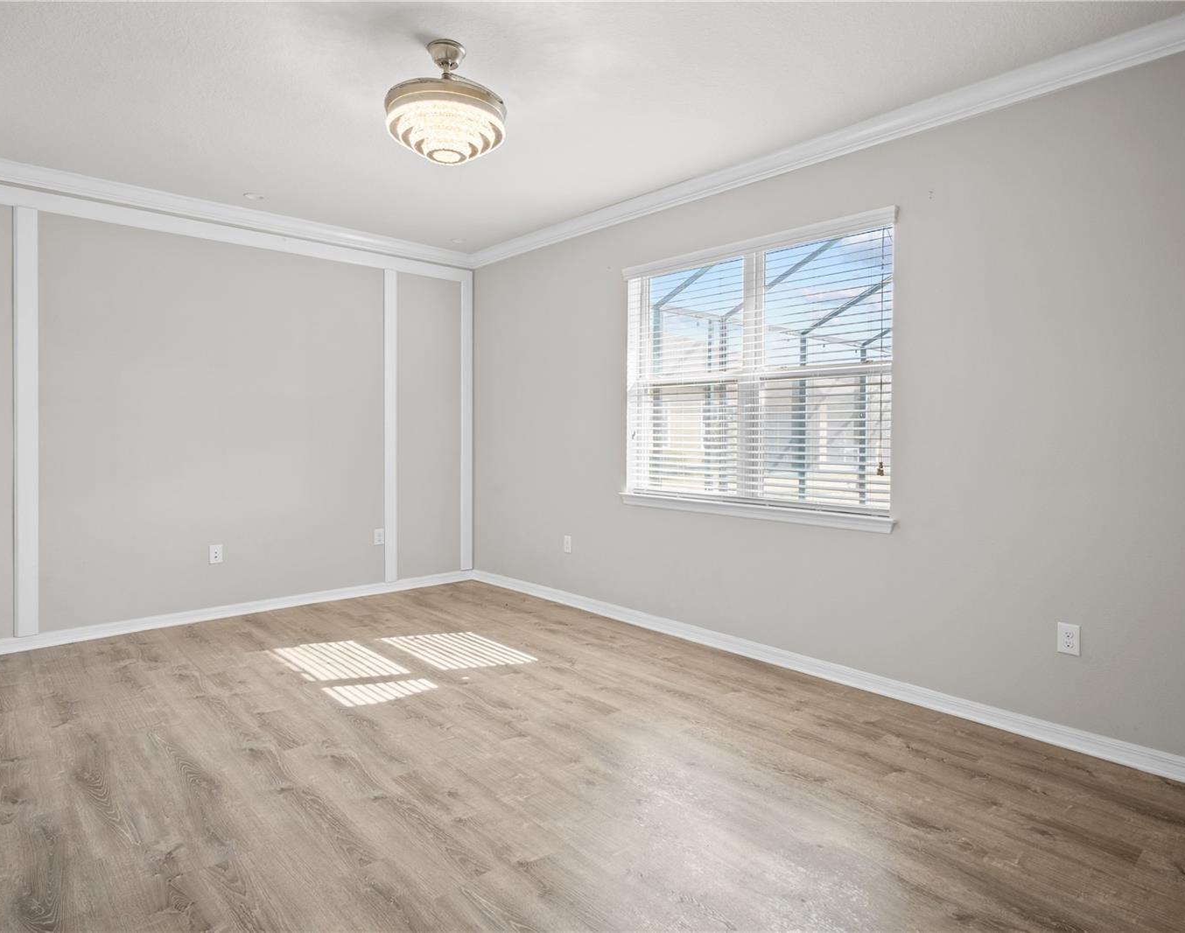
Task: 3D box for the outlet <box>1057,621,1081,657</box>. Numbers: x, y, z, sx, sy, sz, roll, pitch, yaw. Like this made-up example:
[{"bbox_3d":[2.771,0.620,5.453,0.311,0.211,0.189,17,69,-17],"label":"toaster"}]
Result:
[{"bbox_3d":[1.975,0.718,2.903,0.010,0.125,0.080,-2,4,-42],"label":"outlet"}]

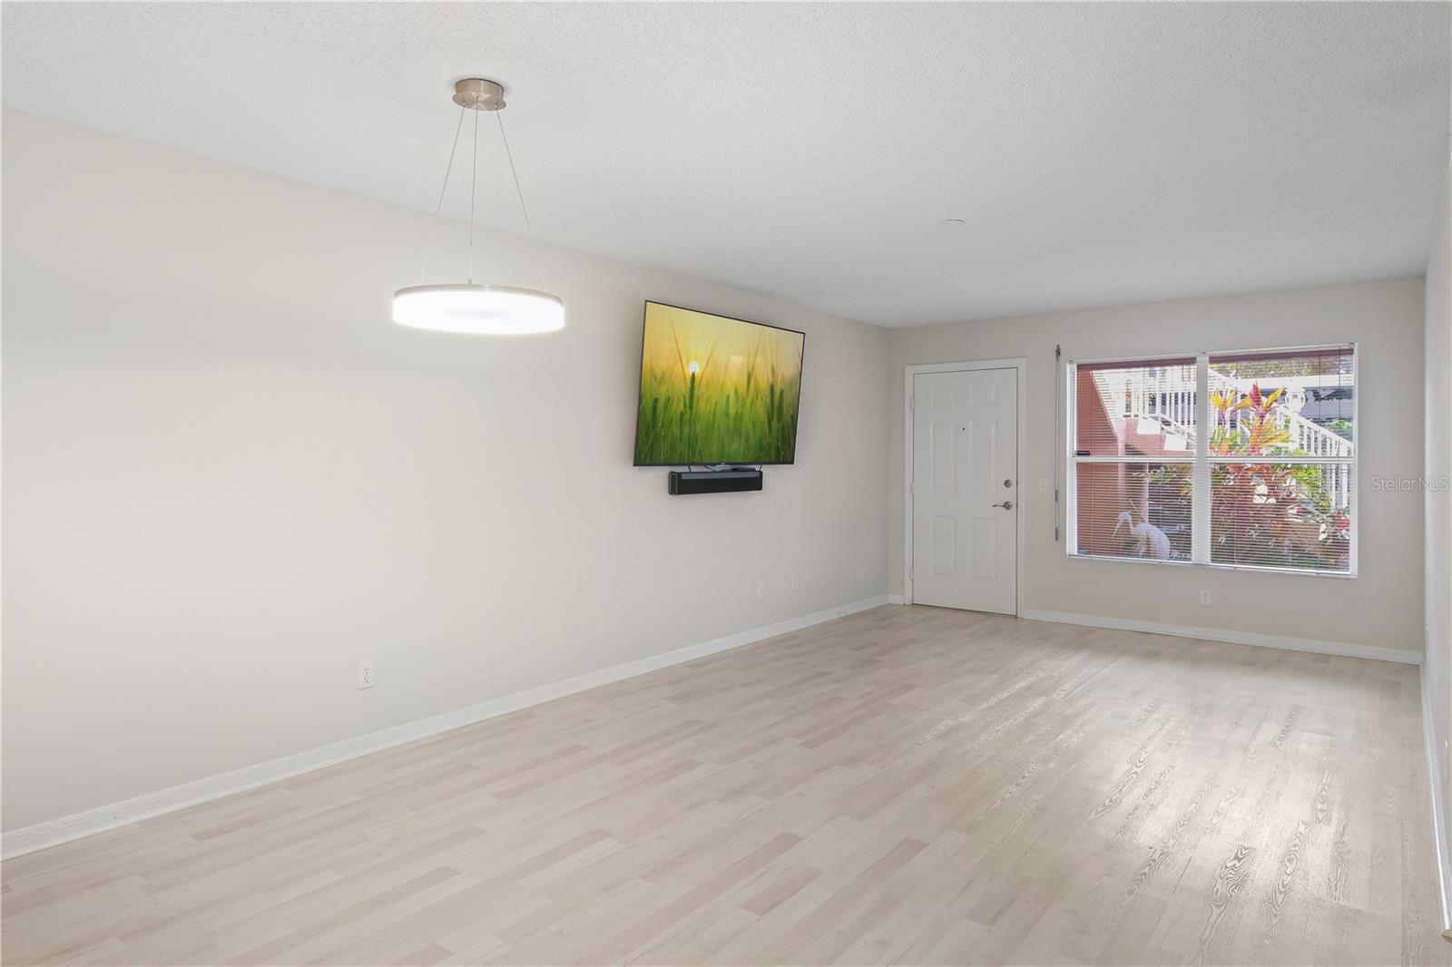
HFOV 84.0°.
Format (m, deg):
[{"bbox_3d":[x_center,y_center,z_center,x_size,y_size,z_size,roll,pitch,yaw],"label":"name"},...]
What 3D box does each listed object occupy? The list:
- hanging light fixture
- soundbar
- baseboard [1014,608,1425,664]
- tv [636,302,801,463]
[{"bbox_3d":[-0.774,-0.875,2.547,0.515,0.725,0.515,0,2,0],"label":"hanging light fixture"},{"bbox_3d":[-0.050,-0.009,5.388,0.085,0.138,0.885,2,3,40],"label":"soundbar"},{"bbox_3d":[3.472,1.106,5.952,2.516,0.080,0.015,1,2,36],"label":"baseboard"},{"bbox_3d":[0.002,-0.601,5.344,0.060,0.960,1.670,9,7,38],"label":"tv"}]

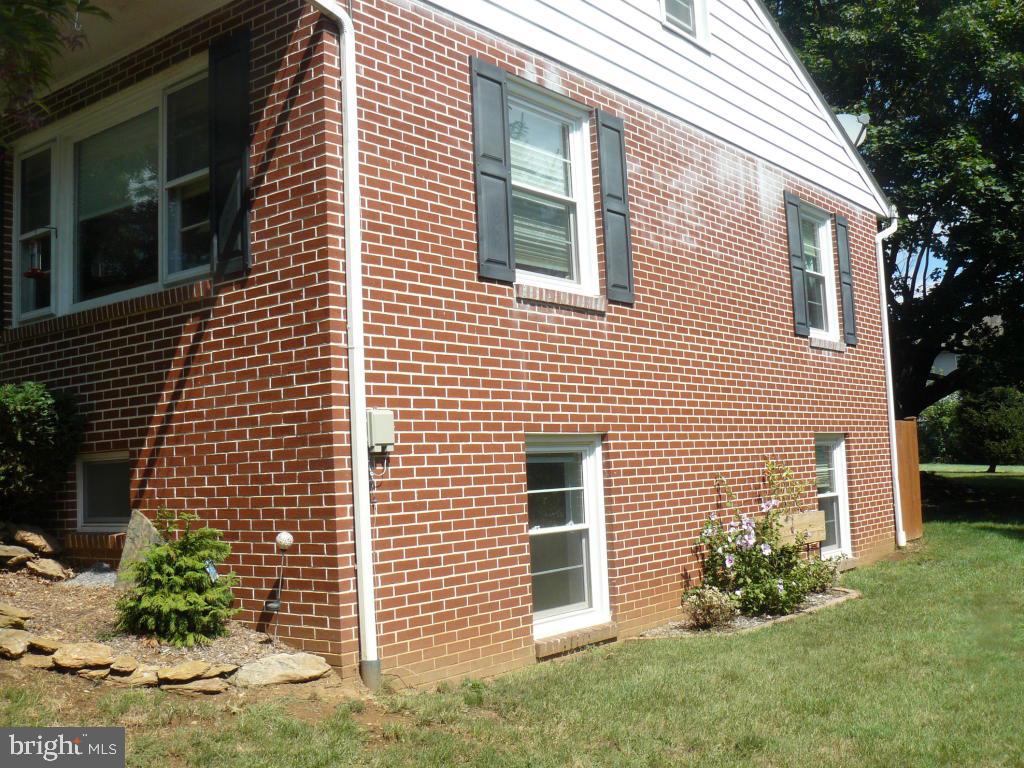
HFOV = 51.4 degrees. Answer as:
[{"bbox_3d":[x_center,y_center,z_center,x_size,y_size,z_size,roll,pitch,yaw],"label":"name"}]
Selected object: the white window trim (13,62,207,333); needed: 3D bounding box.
[{"bbox_3d":[-2.798,-1.252,7.422,2.550,1.460,0.120,-6,-6,38],"label":"white window trim"}]

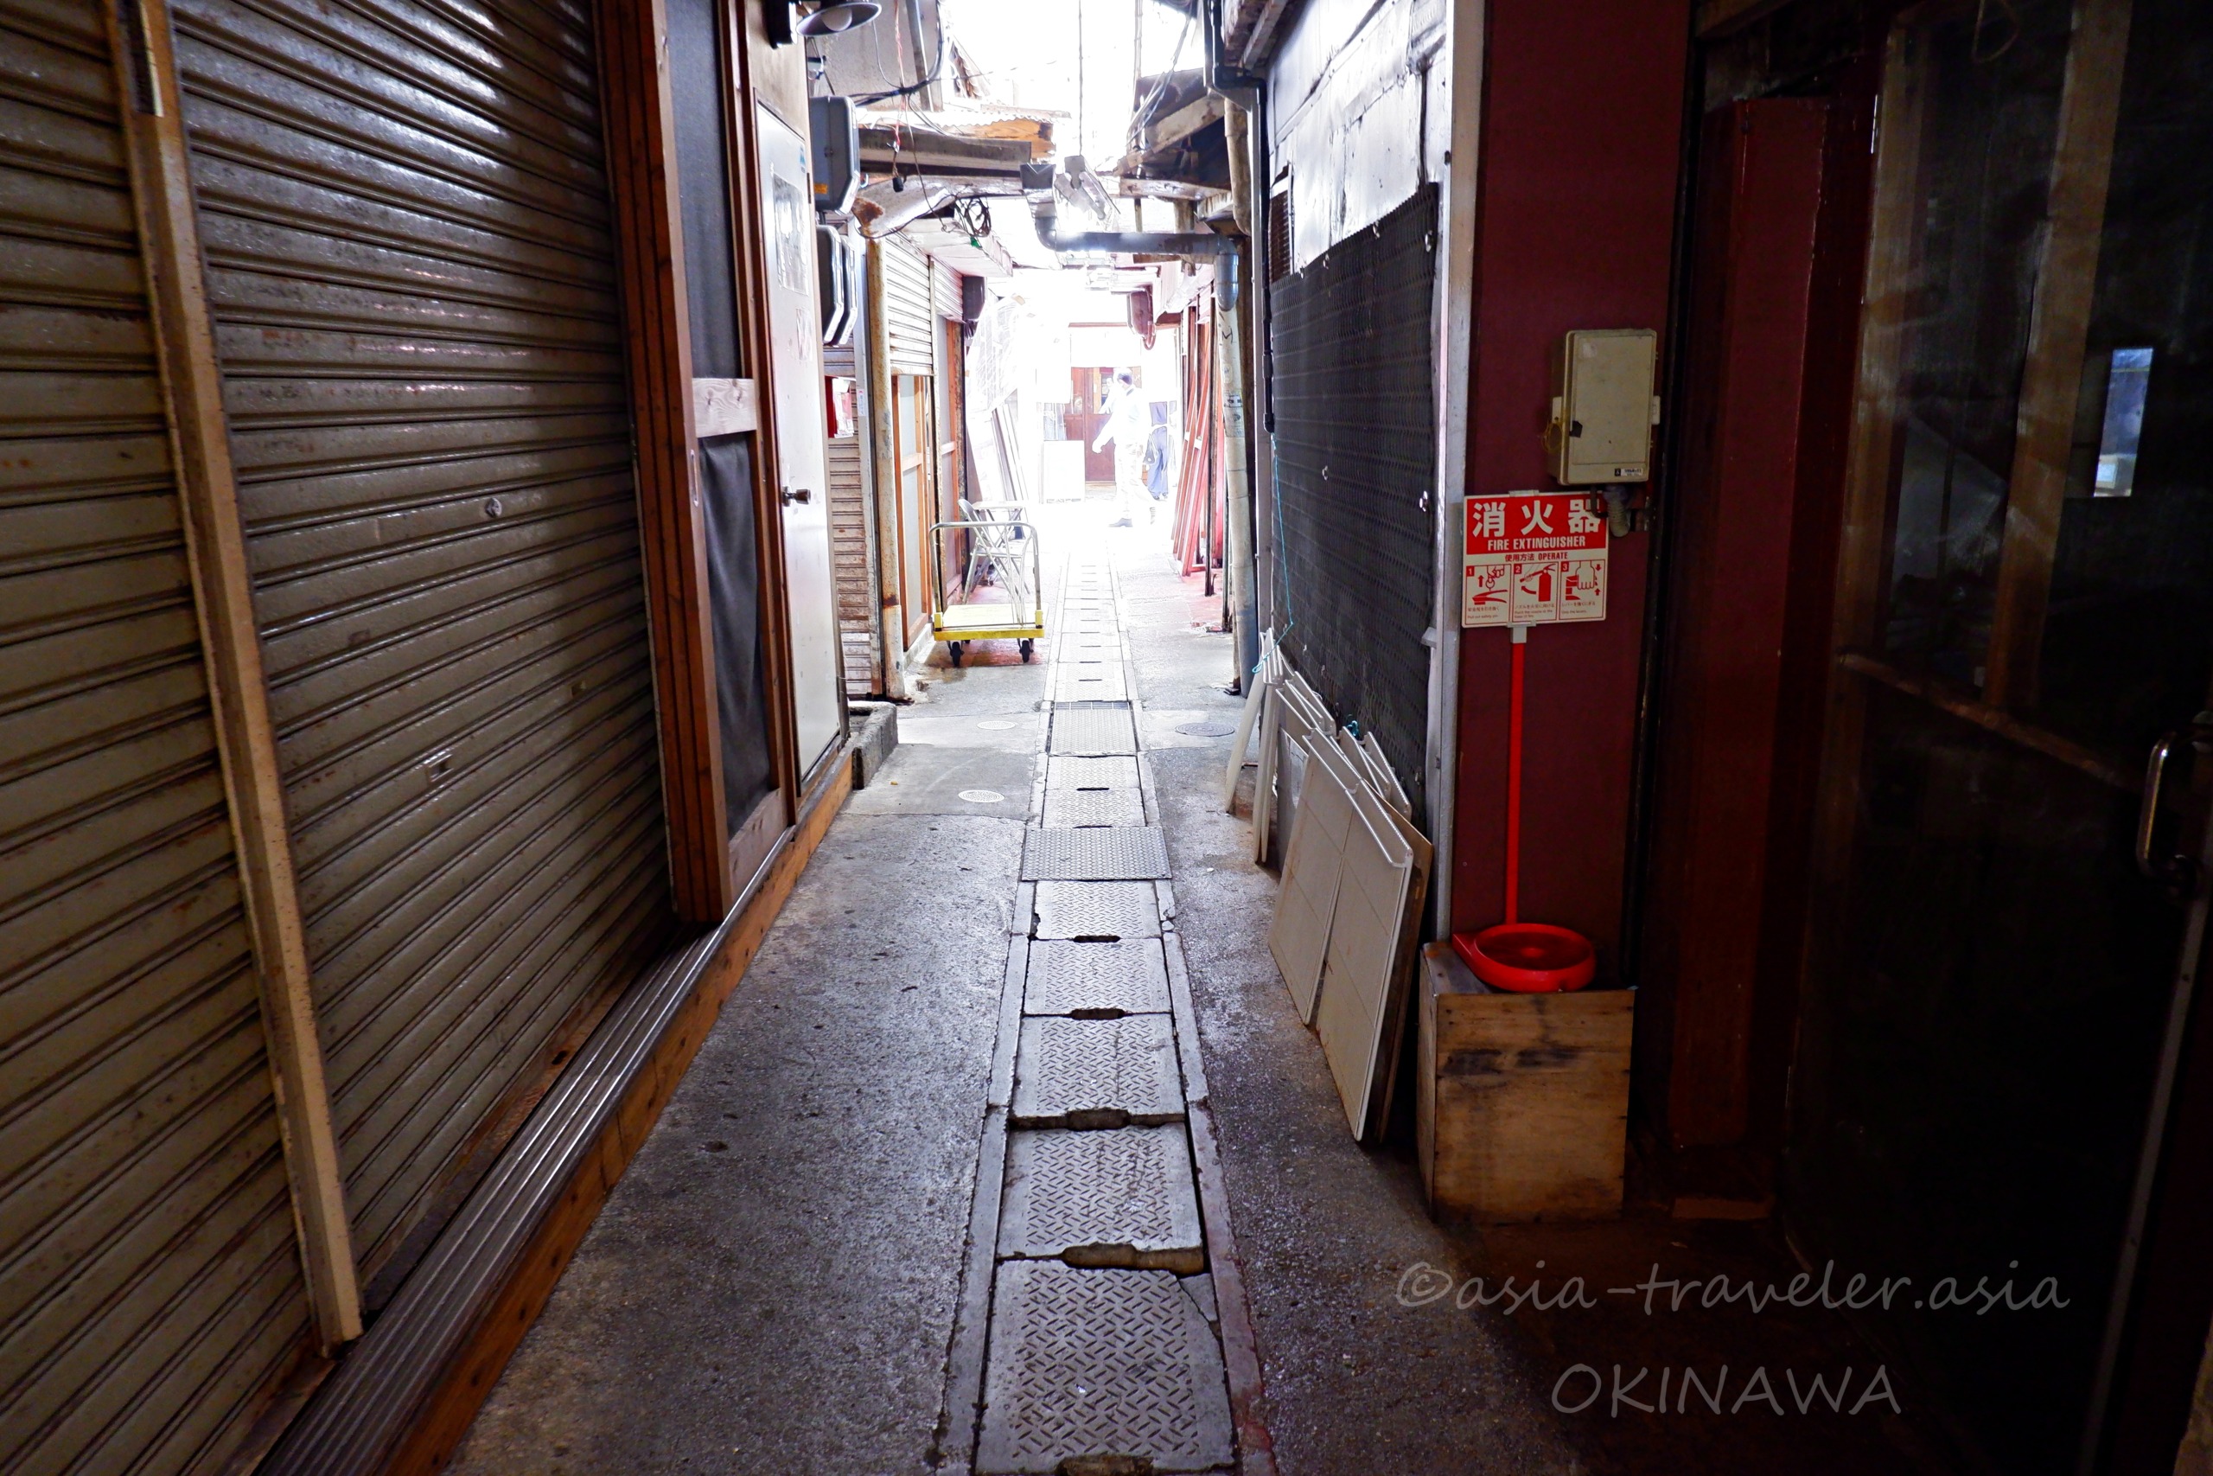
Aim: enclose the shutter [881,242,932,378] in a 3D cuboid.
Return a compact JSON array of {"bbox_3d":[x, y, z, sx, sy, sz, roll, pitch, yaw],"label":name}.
[{"bbox_3d":[-1.177,-2.564,8.571,0.060,0.700,2.350,-1,14,-1],"label":"shutter"}]

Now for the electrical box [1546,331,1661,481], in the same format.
[{"bbox_3d":[0.839,-0.556,2.399,0.165,0.255,0.095,-1,14,-1],"label":"electrical box"}]

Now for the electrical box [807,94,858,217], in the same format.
[{"bbox_3d":[-1.096,-2.270,5.578,0.200,0.415,0.250,-1,14,-1],"label":"electrical box"}]

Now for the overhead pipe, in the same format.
[{"bbox_3d":[0.110,-2.461,6.610,1.000,0.430,0.160,-1,14,-1],"label":"overhead pipe"}]

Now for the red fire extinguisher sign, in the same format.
[{"bbox_3d":[0.749,-0.309,2.457,0.246,0.228,0.012,1,14,7],"label":"red fire extinguisher sign"}]

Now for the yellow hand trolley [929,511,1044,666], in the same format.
[{"bbox_3d":[-0.665,-0.876,8.142,0.600,0.810,0.890,-1,14,-1],"label":"yellow hand trolley"}]

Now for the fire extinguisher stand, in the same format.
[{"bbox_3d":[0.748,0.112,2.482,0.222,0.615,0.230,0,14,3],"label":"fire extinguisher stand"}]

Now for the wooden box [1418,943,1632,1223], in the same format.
[{"bbox_3d":[0.754,0.625,2.602,0.343,0.437,0.236,0,14,4],"label":"wooden box"}]

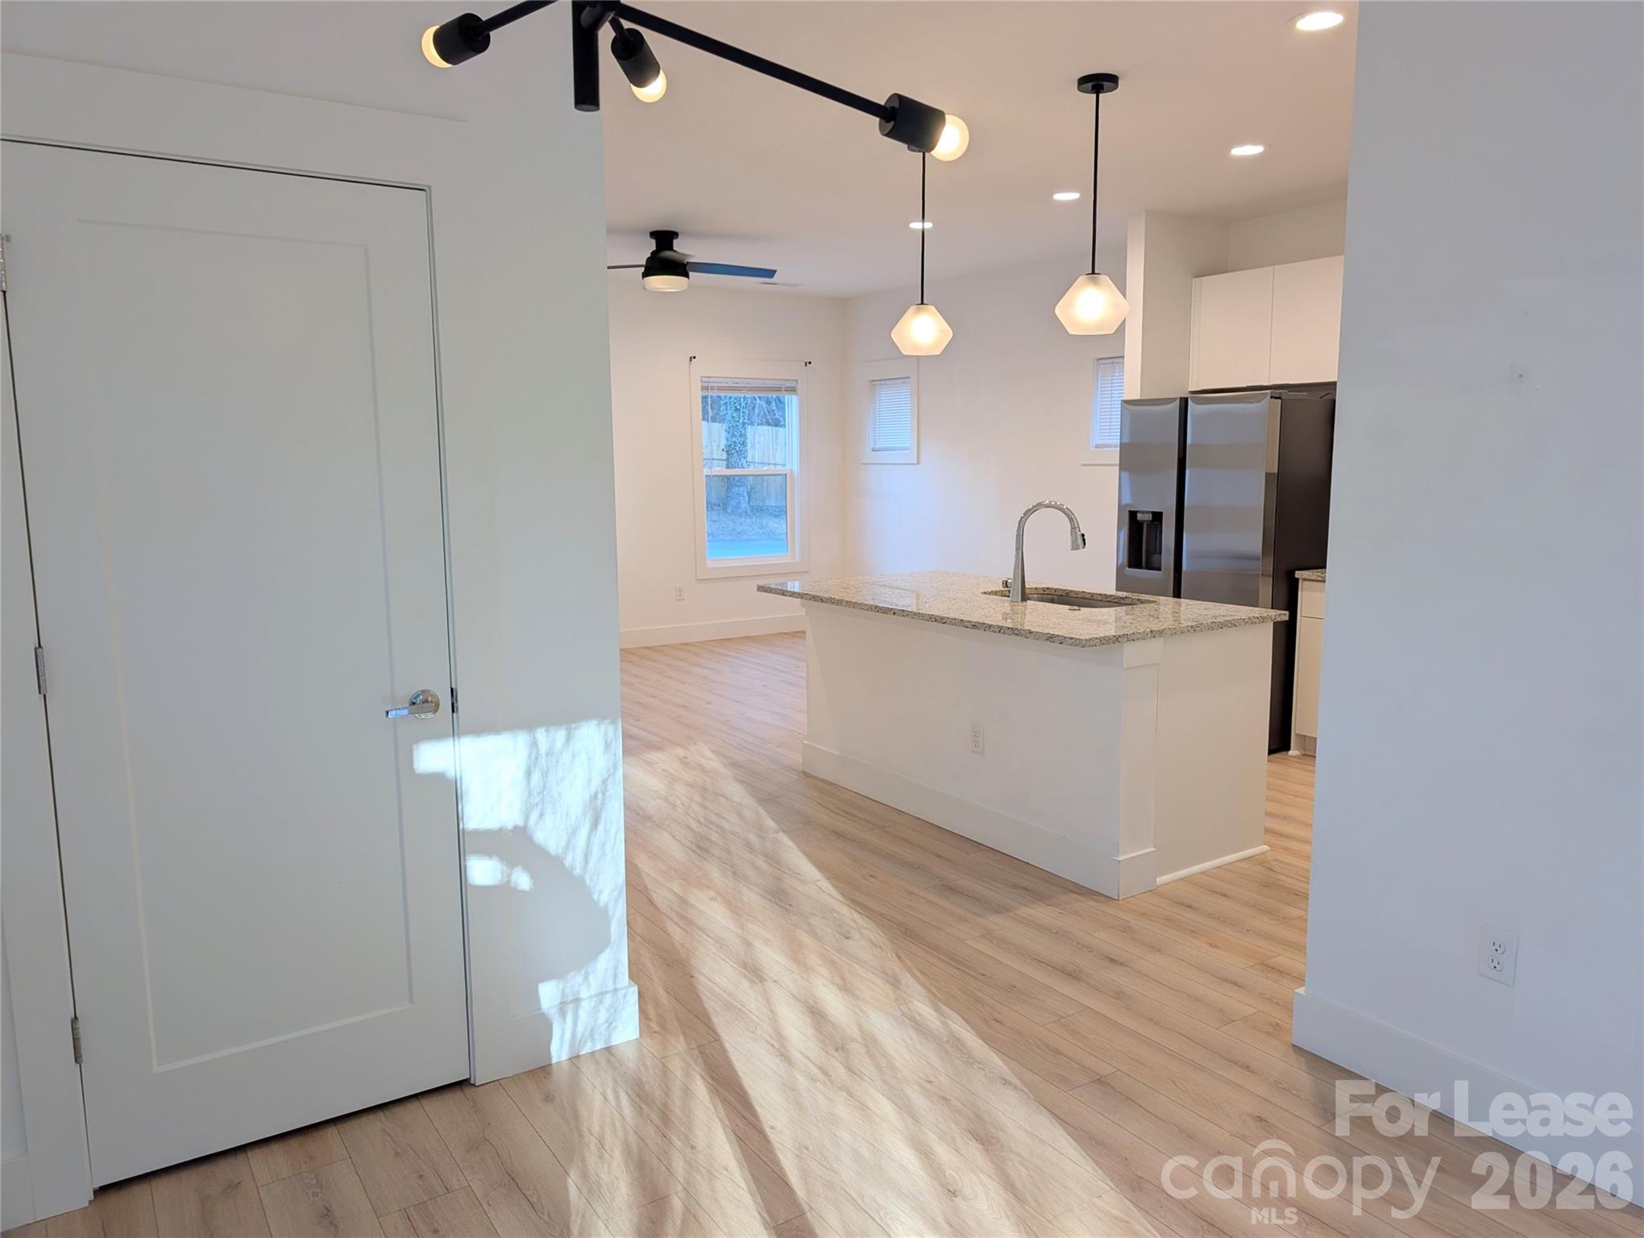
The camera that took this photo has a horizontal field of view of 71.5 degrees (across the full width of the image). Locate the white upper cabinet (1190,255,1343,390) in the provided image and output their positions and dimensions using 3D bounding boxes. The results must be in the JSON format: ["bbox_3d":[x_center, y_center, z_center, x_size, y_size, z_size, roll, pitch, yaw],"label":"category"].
[{"bbox_3d":[2.466,-1.549,6.094,0.313,0.610,0.960,-6,10,-33],"label":"white upper cabinet"}]

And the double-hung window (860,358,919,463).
[{"bbox_3d":[0.582,-1.689,9.347,0.100,0.847,0.736,-6,10,-33],"label":"double-hung window"}]

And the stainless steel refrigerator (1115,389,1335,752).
[{"bbox_3d":[2.212,-0.273,6.086,0.850,1.774,0.905,-6,10,-33],"label":"stainless steel refrigerator"}]

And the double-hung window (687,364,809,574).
[{"bbox_3d":[-0.588,-1.236,9.454,1.098,1.765,0.100,-6,10,-33],"label":"double-hung window"}]

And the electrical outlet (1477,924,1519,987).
[{"bbox_3d":[1.450,0.721,2.450,0.008,0.116,0.071,-6,10,-33],"label":"electrical outlet"}]

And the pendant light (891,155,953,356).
[{"bbox_3d":[0.438,-1.577,4.897,0.265,0.870,0.265,0,8,0],"label":"pendant light"}]

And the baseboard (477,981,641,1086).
[{"bbox_3d":[-0.644,1.021,2.820,0.407,0.143,0.018,-6,10,-33],"label":"baseboard"}]

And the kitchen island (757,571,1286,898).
[{"bbox_3d":[0.720,0.361,4.730,1.123,0.909,1.950,-6,10,-33],"label":"kitchen island"}]

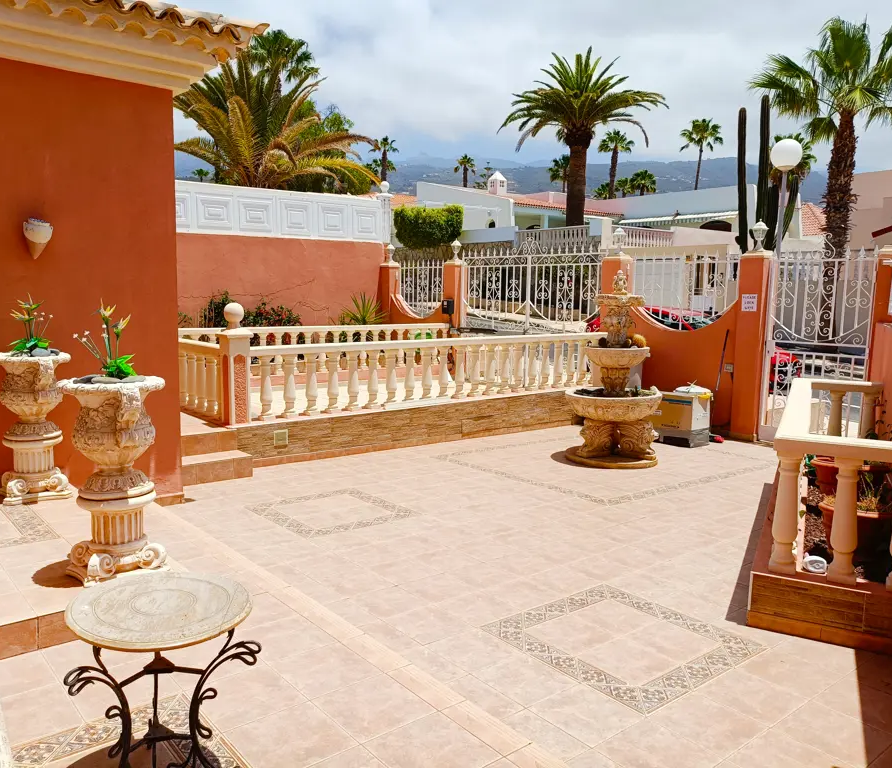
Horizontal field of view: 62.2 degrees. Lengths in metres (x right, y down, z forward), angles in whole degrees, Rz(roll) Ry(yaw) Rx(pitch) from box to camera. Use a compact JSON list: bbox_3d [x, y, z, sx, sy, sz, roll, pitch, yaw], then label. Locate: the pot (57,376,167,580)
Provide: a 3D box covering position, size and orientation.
[{"bbox_3d":[-1.628,0.447,3.641,0.530,0.910,0.530,-4,8,-39],"label":"pot"}]

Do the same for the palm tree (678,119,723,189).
[{"bbox_3d":[16.444,-13.442,48.417,2.800,7.500,2.800,1,6,0],"label":"palm tree"}]

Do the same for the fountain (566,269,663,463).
[{"bbox_3d":[1.821,-0.199,7.867,1.050,2.030,1.050,1,6,0],"label":"fountain"}]

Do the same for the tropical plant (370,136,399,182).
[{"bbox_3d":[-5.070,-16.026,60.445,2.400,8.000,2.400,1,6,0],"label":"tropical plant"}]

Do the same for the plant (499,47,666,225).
[{"bbox_3d":[4.621,-8.149,26.400,5.800,7.200,5.800,1,6,0],"label":"plant"}]

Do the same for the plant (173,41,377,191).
[{"bbox_3d":[-3.958,-4.472,15.772,4.600,4.900,4.400,1,6,0],"label":"plant"}]

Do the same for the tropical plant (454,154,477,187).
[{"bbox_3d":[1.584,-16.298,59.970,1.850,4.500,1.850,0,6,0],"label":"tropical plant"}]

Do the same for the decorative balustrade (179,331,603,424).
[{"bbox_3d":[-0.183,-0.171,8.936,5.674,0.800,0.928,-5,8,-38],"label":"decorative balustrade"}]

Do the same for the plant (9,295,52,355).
[{"bbox_3d":[-2.594,-0.375,4.617,0.250,0.370,0.210,-5,8,-38],"label":"plant"}]

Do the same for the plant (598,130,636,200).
[{"bbox_3d":[12.211,-14.122,53.445,2.700,8.000,2.700,1,6,0],"label":"plant"}]

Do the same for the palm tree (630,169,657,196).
[{"bbox_3d":[15.964,-14.504,60.333,2.200,6.000,2.200,1,6,0],"label":"palm tree"}]

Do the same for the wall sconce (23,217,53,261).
[{"bbox_3d":[-2.718,-0.961,4.920,0.180,0.275,0.110,-5,8,-38],"label":"wall sconce"}]

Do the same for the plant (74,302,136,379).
[{"bbox_3d":[-1.552,-0.205,3.366,0.250,0.345,0.210,-5,8,-38],"label":"plant"}]

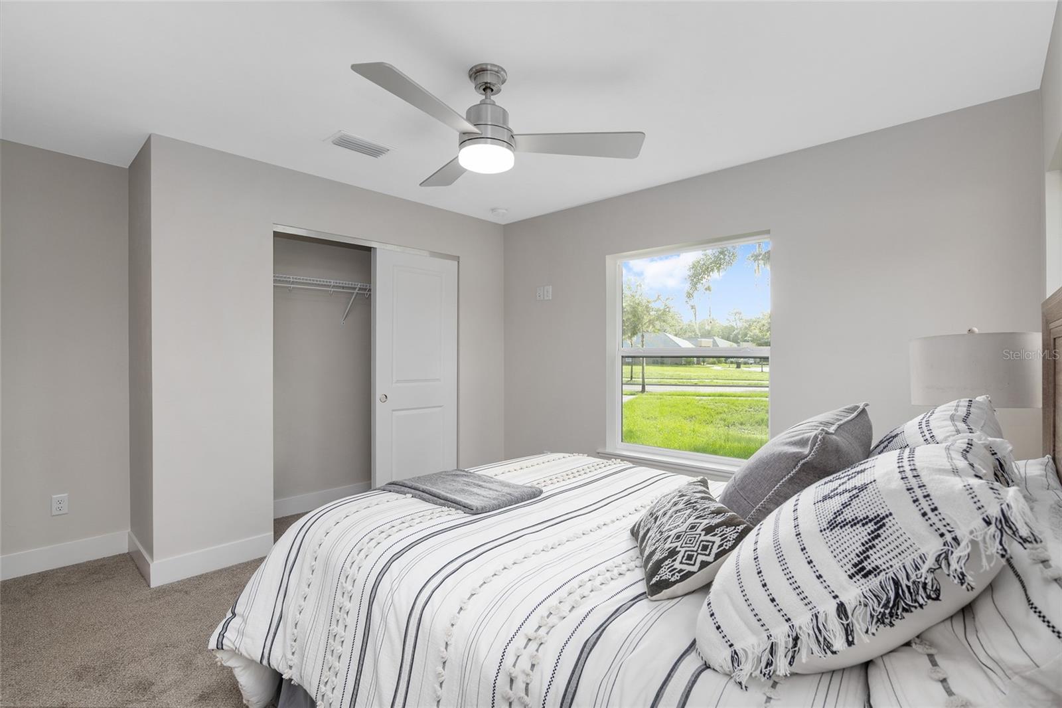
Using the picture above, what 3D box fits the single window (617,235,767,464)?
[{"bbox_3d":[1.076,-0.007,3.321,1.150,1.470,0.100,0,0,42],"label":"single window"}]

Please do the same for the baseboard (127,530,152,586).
[{"bbox_3d":[-2.286,1.181,2.745,0.670,0.132,0.020,0,0,42],"label":"baseboard"}]

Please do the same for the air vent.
[{"bbox_3d":[-0.979,-1.189,2.715,0.210,0.025,0.340,0,0,42],"label":"air vent"}]

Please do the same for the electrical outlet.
[{"bbox_3d":[-2.761,0.888,2.771,0.012,0.117,0.071,0,0,42],"label":"electrical outlet"}]

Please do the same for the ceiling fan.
[{"bbox_3d":[-0.111,-0.991,1.977,1.160,0.410,1.220,0,0,0],"label":"ceiling fan"}]

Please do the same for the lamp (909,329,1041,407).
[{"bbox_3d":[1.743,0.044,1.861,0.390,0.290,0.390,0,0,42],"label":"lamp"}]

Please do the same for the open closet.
[{"bbox_3d":[-1.321,0.206,3.719,0.560,2.070,1.500,0,0,42],"label":"open closet"}]

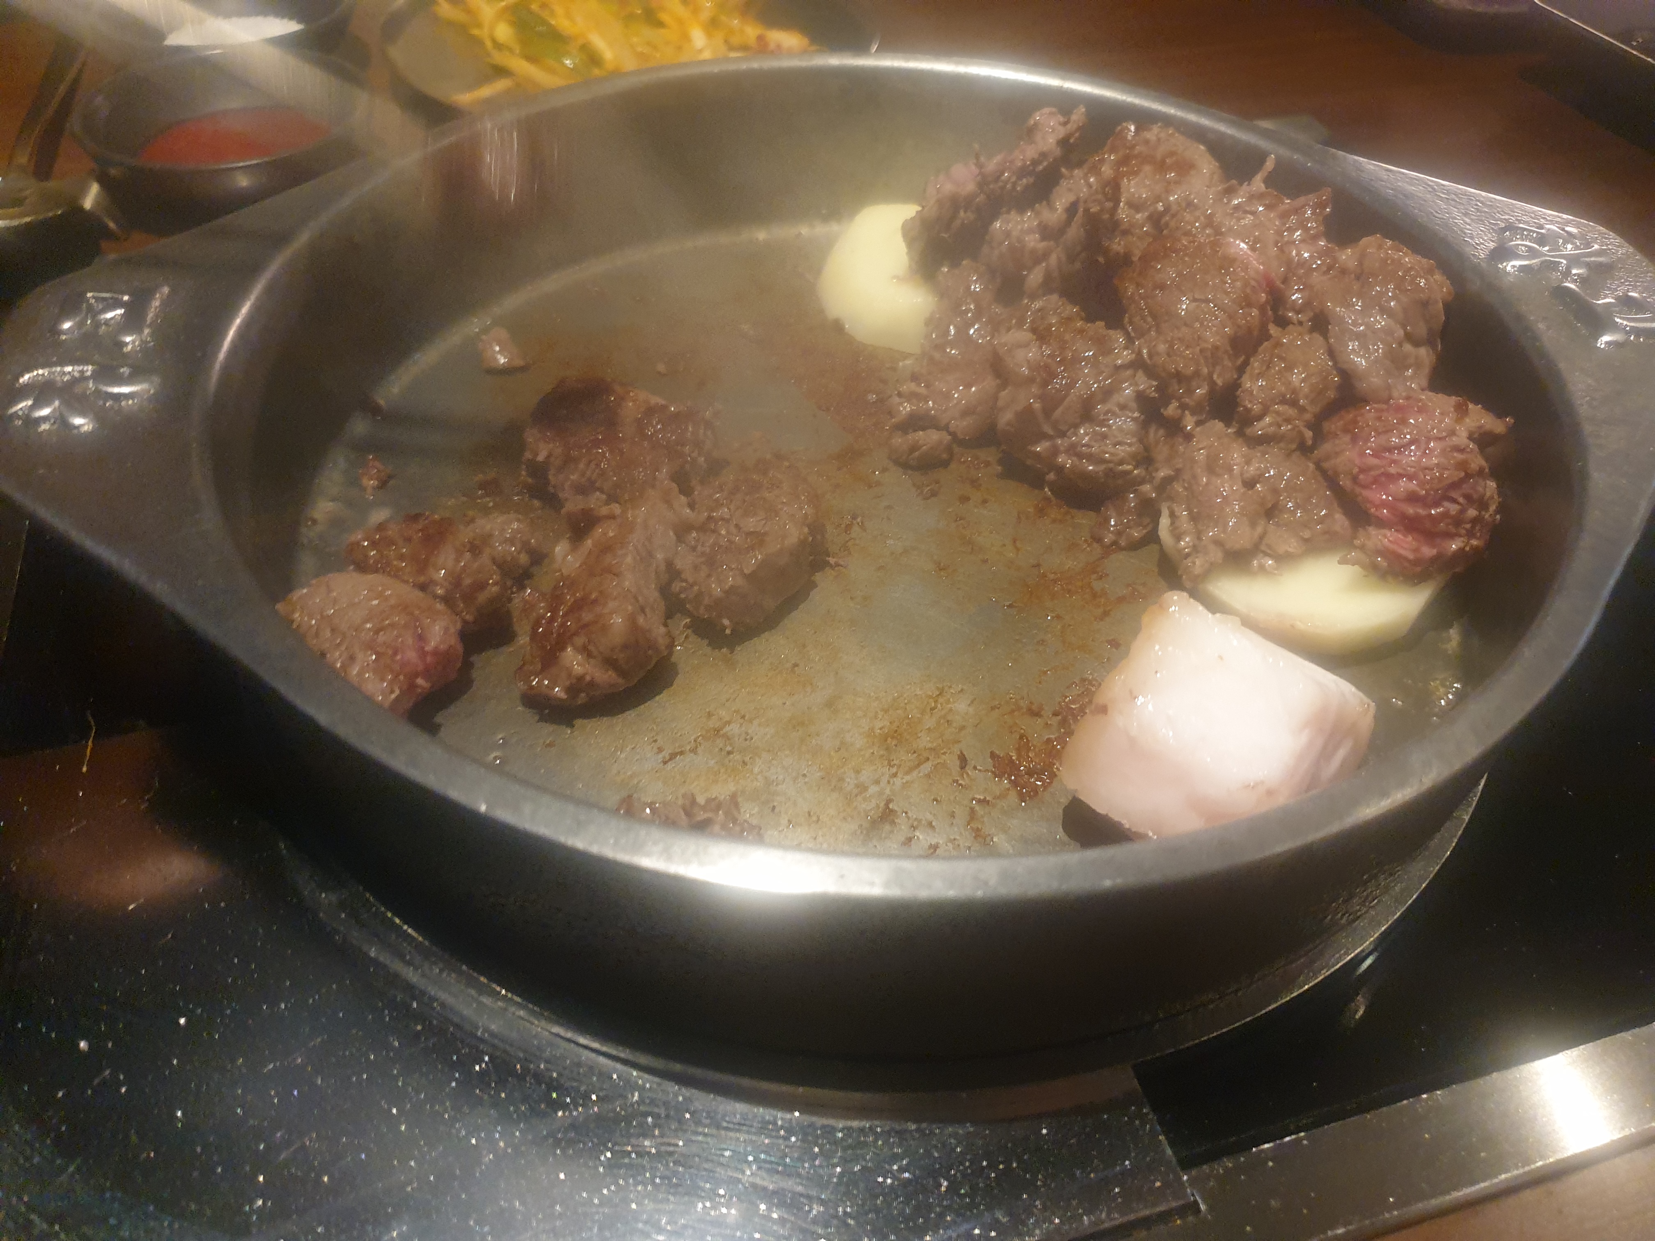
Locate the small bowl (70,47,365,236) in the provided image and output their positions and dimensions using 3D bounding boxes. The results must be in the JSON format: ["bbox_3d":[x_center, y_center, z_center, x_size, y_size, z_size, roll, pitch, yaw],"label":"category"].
[{"bbox_3d":[-0.205,-0.162,0.433,0.096,0.035,0.096,1,45,-1],"label":"small bowl"}]

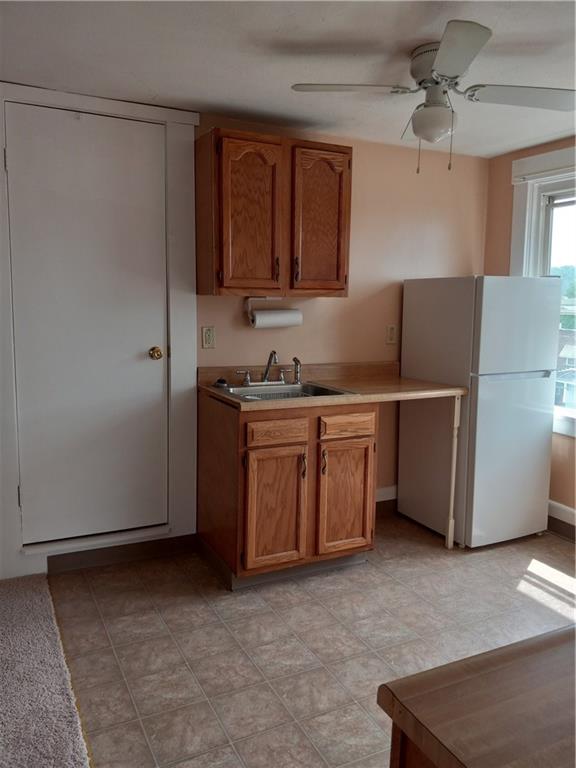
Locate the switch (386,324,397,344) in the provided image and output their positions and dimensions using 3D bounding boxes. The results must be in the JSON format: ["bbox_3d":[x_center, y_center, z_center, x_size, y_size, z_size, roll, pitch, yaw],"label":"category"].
[{"bbox_3d":[0.648,-0.306,3.721,0.073,0.115,0.012,-3,7,-27],"label":"switch"}]

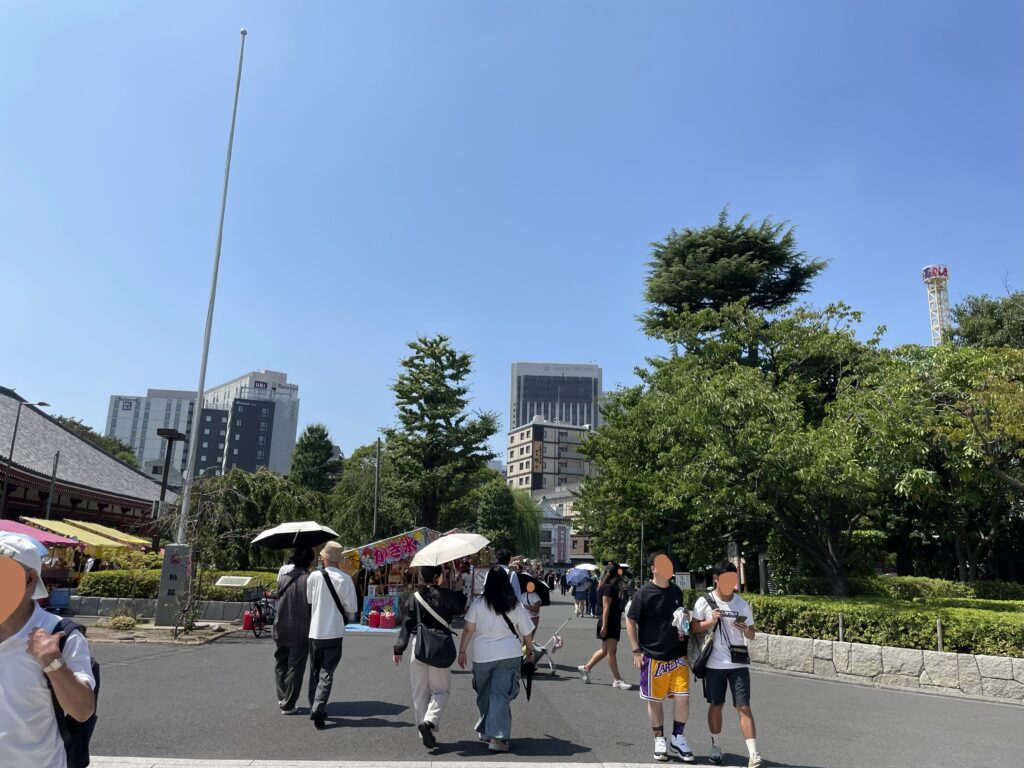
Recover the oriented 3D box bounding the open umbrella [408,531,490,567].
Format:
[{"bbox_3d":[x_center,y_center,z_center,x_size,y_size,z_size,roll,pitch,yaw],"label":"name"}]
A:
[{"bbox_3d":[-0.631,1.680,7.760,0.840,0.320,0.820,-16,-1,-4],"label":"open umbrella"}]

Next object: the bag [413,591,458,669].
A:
[{"bbox_3d":[-0.701,2.249,7.046,0.400,0.680,0.240,1,-13,3],"label":"bag"}]

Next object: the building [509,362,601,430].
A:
[{"bbox_3d":[22.031,44.327,396.945,46.000,106.000,24.000,1,-14,2],"label":"building"}]

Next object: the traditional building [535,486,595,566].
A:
[{"bbox_3d":[8.185,25.774,130.652,9.883,14.700,8.500,2,-14,0],"label":"traditional building"}]

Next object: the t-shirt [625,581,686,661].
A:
[{"bbox_3d":[1.297,2.146,6.951,0.560,0.700,0.320,6,-14,-17],"label":"t-shirt"}]

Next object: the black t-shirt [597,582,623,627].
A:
[{"bbox_3d":[1.445,3.235,11.284,0.300,0.620,0.430,-3,-14,18],"label":"black t-shirt"}]

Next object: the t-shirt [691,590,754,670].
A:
[{"bbox_3d":[1.866,2.185,6.816,0.480,0.640,0.310,3,-14,-6],"label":"t-shirt"}]

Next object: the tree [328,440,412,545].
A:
[{"bbox_3d":[-6.620,6.198,35.485,4.500,7.150,4.500,2,-13,0],"label":"tree"}]

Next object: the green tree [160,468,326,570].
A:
[{"bbox_3d":[-9.065,4.877,26.025,5.529,3.968,4.800,2,-14,0],"label":"green tree"}]

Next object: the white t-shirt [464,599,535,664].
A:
[{"bbox_3d":[-0.115,2.278,7.078,0.600,0.570,0.350,1,-14,3],"label":"white t-shirt"}]

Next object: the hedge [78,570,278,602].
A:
[{"bbox_3d":[-9.500,5.891,22.400,5.812,0.834,1.800,2,-14,0],"label":"hedge"}]

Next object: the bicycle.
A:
[{"bbox_3d":[-4.991,4.684,15.811,0.580,1.050,1.720,1,-13,2],"label":"bicycle"}]

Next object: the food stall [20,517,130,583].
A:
[{"bbox_3d":[-15.270,6.124,26.405,2.750,2.750,2.700,2,-14,0],"label":"food stall"}]

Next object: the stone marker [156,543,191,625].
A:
[{"bbox_3d":[-7.735,4.590,17.564,0.540,1.800,0.480,3,-14,-4],"label":"stone marker"}]

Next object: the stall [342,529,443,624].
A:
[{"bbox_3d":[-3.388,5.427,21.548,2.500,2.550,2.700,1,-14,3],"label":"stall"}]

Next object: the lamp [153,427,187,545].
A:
[{"bbox_3d":[-11.323,4.302,25.109,0.750,5.750,1.100,9,-15,-29],"label":"lamp"}]

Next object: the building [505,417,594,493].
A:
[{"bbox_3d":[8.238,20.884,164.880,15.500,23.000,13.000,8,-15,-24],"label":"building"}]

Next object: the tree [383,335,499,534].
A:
[{"bbox_3d":[-3.039,3.233,33.147,4.792,11.017,4.700,2,-14,0],"label":"tree"}]

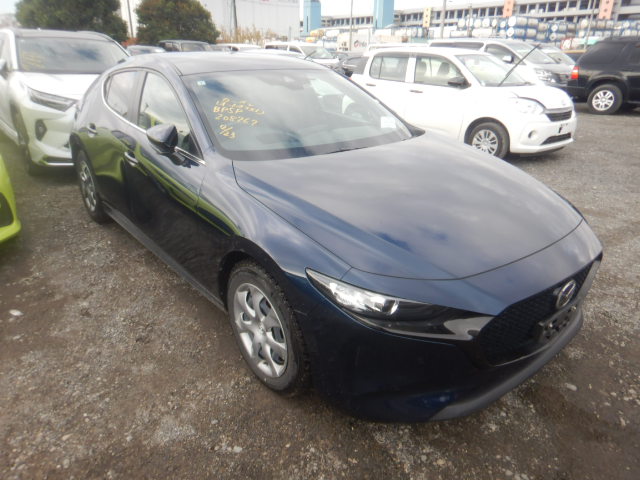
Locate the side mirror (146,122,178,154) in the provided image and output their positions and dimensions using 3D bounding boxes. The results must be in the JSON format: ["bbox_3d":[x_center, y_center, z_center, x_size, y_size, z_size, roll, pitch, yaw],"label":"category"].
[{"bbox_3d":[-0.780,-0.499,2.187,0.200,0.165,0.150,-17,30,-37],"label":"side mirror"}]

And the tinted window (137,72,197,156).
[{"bbox_3d":[-0.822,-0.706,2.449,0.060,0.380,0.880,8,13,-45],"label":"tinted window"}]

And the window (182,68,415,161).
[{"bbox_3d":[-0.044,-0.792,2.667,1.420,0.120,1.000,-17,52,-37],"label":"window"}]

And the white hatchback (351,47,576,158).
[{"bbox_3d":[2.258,-2.367,7.372,1.680,1.530,3.650,-18,30,-37],"label":"white hatchback"}]

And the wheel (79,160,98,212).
[{"bbox_3d":[-1.975,-0.482,3.921,0.150,0.435,0.435,-17,30,-37],"label":"wheel"}]

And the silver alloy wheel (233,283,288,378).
[{"bbox_3d":[-0.219,0.387,2.027,0.150,0.435,0.435,-16,29,-35],"label":"silver alloy wheel"}]

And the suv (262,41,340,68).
[{"bbox_3d":[-0.880,-8.036,20.024,1.700,1.680,4.100,-14,28,-31],"label":"suv"}]

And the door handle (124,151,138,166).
[{"bbox_3d":[-1.167,-0.504,2.746,0.050,0.050,0.210,-17,30,-37],"label":"door handle"}]

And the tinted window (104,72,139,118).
[{"bbox_3d":[-1.374,-0.996,3.056,0.060,0.360,0.580,8,13,-45],"label":"tinted window"}]

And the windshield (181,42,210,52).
[{"bbox_3d":[-5.203,-8.115,19.000,1.300,0.750,0.100,-17,-10,-37],"label":"windshield"}]

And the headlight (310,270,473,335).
[{"bbox_3d":[0.243,0.229,1.528,0.615,0.170,0.185,3,24,4],"label":"headlight"}]

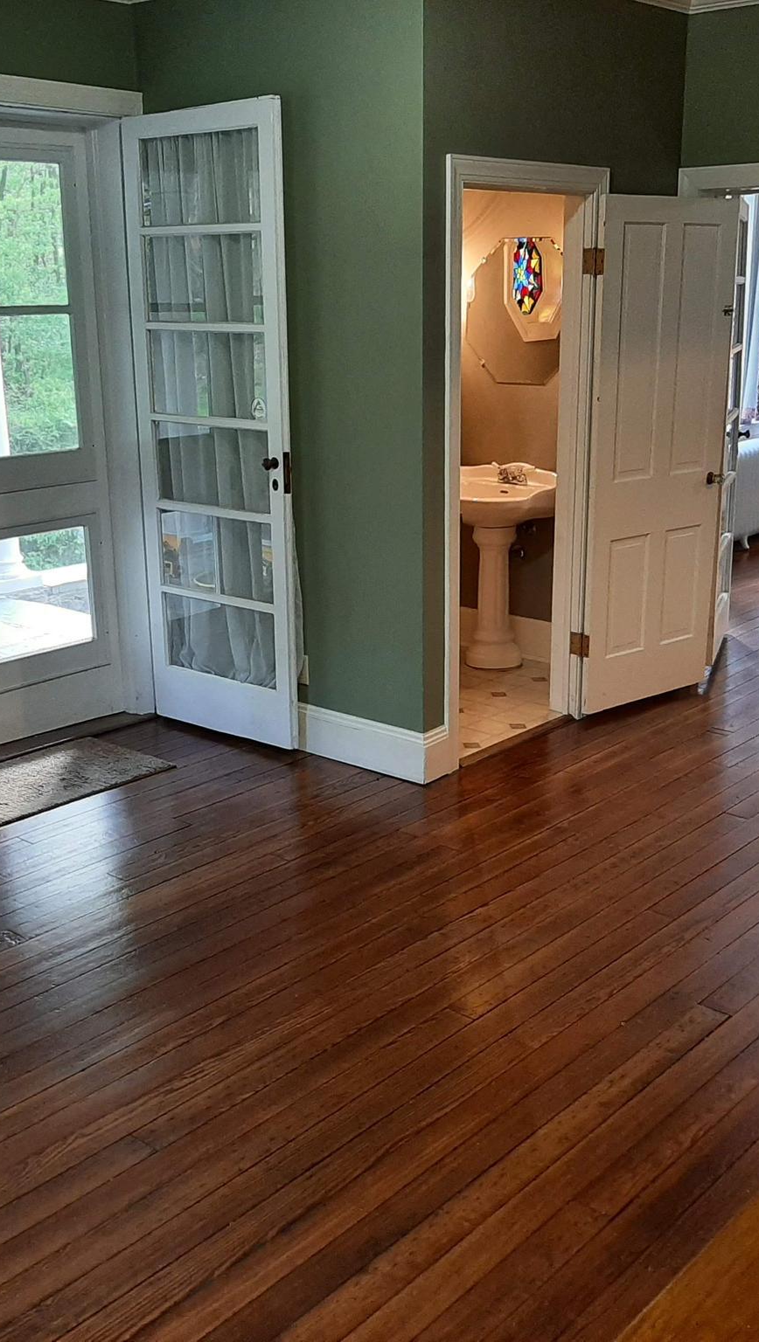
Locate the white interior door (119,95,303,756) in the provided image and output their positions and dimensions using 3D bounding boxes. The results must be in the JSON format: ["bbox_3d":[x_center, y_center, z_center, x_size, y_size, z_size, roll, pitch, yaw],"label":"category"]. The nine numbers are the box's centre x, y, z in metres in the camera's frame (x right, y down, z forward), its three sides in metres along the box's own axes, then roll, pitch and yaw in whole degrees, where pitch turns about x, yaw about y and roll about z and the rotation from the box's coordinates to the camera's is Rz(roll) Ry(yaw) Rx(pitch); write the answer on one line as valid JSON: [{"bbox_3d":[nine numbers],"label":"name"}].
[{"bbox_3d":[-0.618,-0.875,5.074,0.739,2.301,0.055,10,19,33],"label":"white interior door"}]

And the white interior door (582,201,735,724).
[{"bbox_3d":[1.111,-0.856,5.465,0.725,2.015,0.050,-12,20,-35],"label":"white interior door"}]

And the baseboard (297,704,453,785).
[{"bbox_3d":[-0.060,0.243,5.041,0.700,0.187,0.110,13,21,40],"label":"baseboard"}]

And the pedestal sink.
[{"bbox_3d":[0.462,-0.447,6.171,0.580,0.880,0.500,13,21,40],"label":"pedestal sink"}]

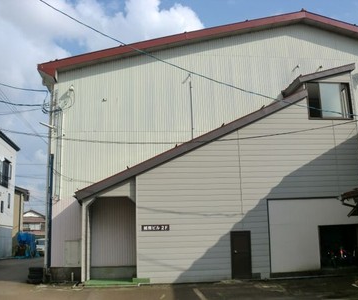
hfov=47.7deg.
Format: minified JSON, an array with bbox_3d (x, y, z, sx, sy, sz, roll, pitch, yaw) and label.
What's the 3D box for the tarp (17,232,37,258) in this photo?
[{"bbox_3d":[-12.925,8.113,34.500,1.500,2.050,1.300,0,-12,-8],"label":"tarp"}]

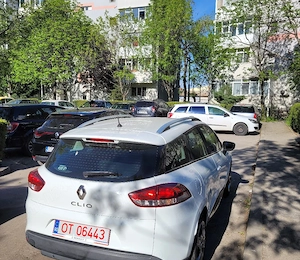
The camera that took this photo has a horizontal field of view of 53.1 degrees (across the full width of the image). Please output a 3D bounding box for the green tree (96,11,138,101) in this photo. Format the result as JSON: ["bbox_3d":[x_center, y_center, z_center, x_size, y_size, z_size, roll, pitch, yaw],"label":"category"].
[{"bbox_3d":[-2.982,-5.889,27.545,3.844,9.353,3.844,1,6,0],"label":"green tree"}]

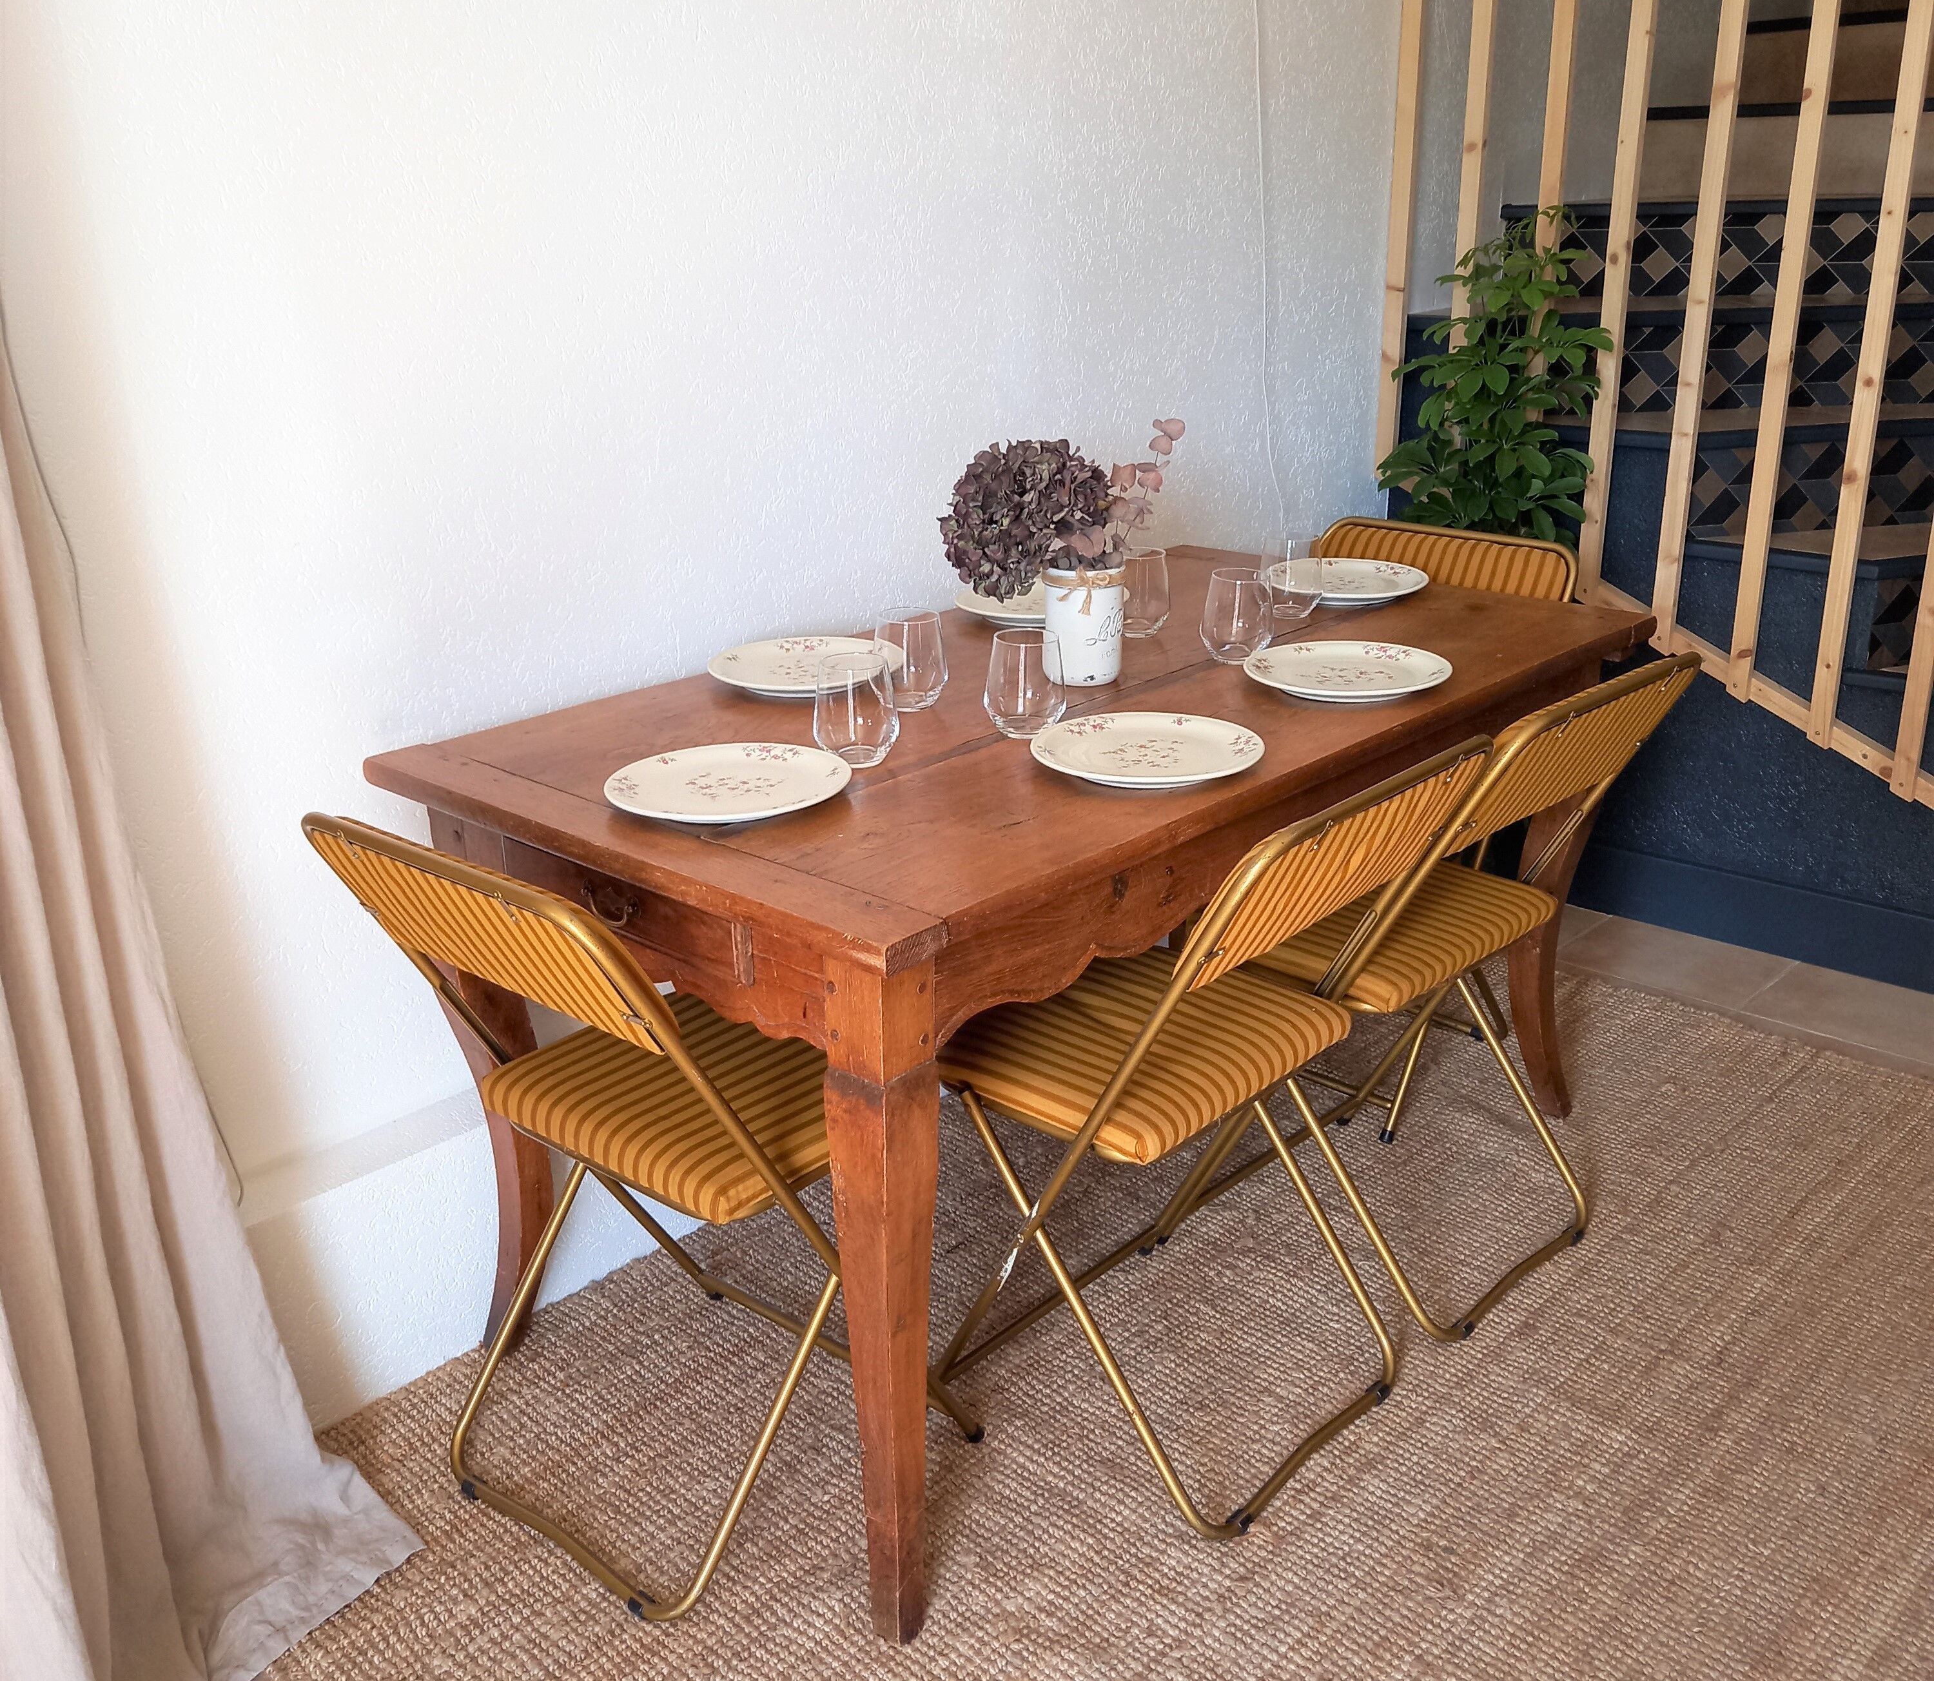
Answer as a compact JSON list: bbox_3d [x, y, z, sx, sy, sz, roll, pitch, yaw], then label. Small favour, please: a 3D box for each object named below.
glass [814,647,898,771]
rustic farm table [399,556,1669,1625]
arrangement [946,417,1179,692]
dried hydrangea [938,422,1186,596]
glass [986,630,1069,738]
[{"bbox_3d":[-0.118,-0.140,1.988,0.093,0.109,0.093,-1,20,0],"label":"glass"},{"bbox_3d":[0.156,0.158,2.426,0.790,0.760,1.525,16,26,39],"label":"rustic farm table"},{"bbox_3d":[0.113,-0.347,2.252,0.290,0.310,0.210,0,20,4],"label":"arrangement"},{"bbox_3d":[0.112,-0.394,2.235,0.280,0.205,0.210,0,20,4],"label":"dried hydrangea"},{"bbox_3d":[0.066,-0.174,2.073,0.093,0.109,0.093,-1,20,0],"label":"glass"}]

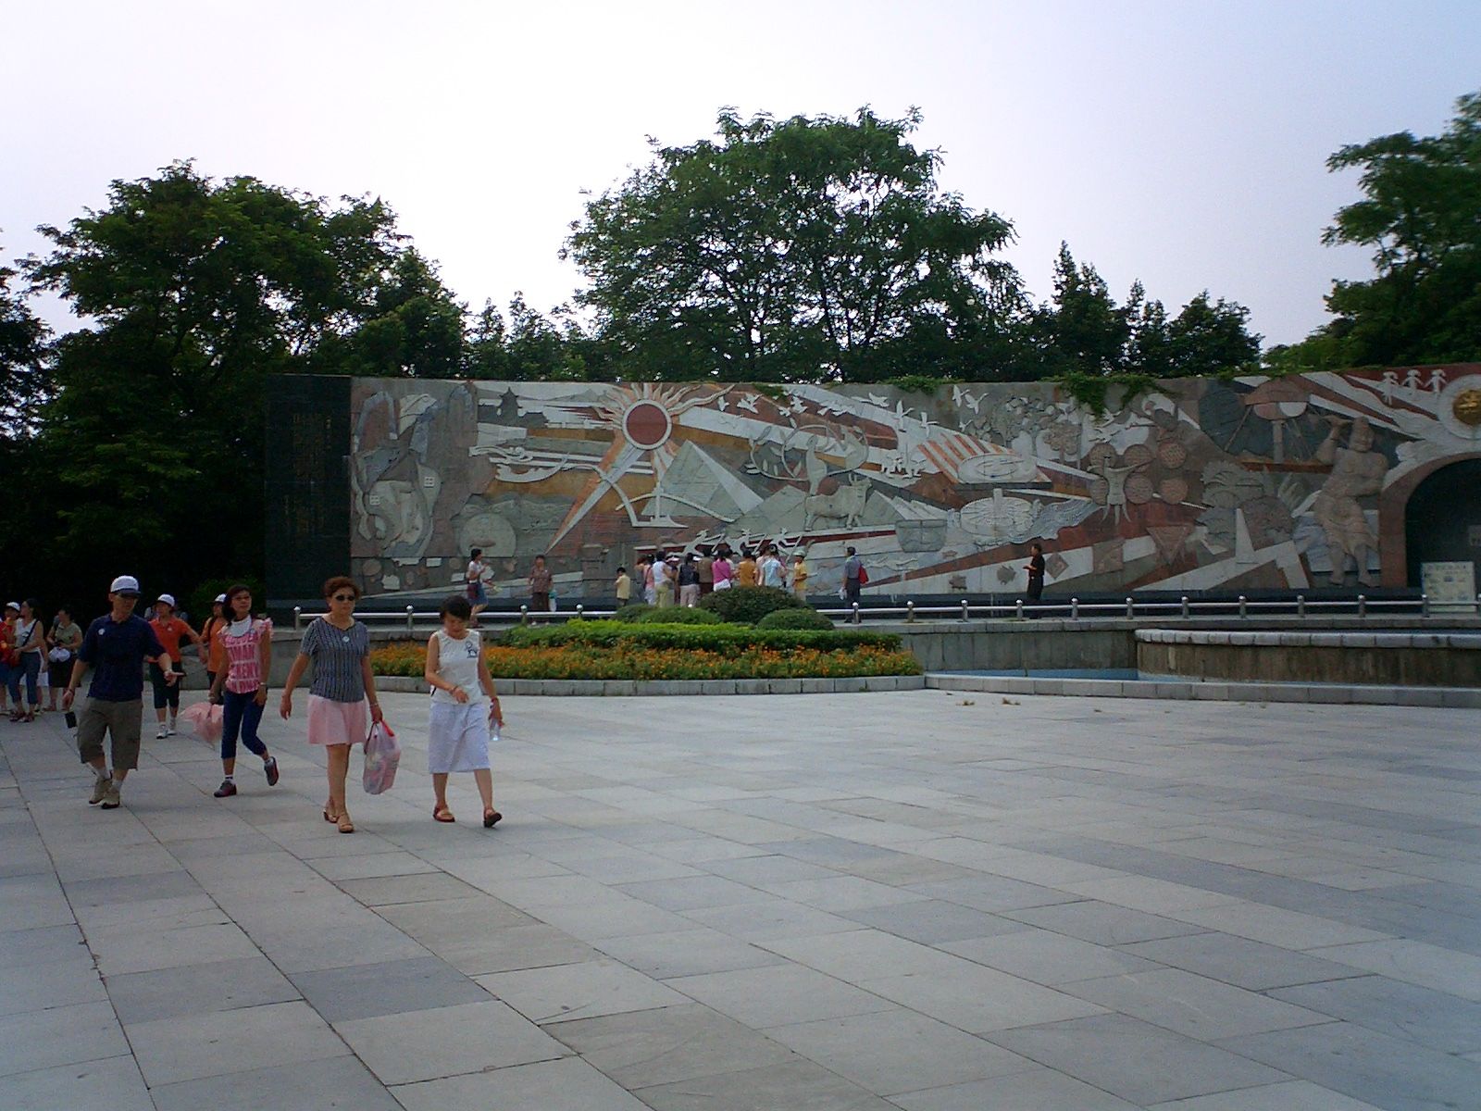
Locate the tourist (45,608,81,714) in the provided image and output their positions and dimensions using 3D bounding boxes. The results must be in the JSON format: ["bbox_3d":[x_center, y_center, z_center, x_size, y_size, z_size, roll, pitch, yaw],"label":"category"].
[{"bbox_3d":[-9.775,1.498,22.900,0.500,1.520,0.360,-1,-2,6],"label":"tourist"}]

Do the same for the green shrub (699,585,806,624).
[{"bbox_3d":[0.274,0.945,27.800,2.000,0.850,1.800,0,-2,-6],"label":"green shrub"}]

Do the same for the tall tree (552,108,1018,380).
[{"bbox_3d":[1.492,-5.549,48.240,13.860,16.080,13.000,-1,-2,0],"label":"tall tree"}]

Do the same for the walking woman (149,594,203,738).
[{"bbox_3d":[-6.378,1.256,17.900,0.620,1.630,0.420,-1,-2,0],"label":"walking woman"}]

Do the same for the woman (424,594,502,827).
[{"bbox_3d":[-1.868,1.043,10.650,0.500,1.540,0.480,0,-2,-21],"label":"woman"}]

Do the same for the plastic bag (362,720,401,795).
[{"bbox_3d":[-2.326,1.304,10.250,0.260,0.480,0.200,0,-2,-20],"label":"plastic bag"}]

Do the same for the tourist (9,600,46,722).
[{"bbox_3d":[-9.492,1.411,21.100,0.500,1.580,0.420,-1,-2,25],"label":"tourist"}]

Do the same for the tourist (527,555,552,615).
[{"bbox_3d":[-4.527,0.772,35.800,0.520,1.560,0.320,0,-2,-7],"label":"tourist"}]

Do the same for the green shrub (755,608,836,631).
[{"bbox_3d":[1.042,1.348,30.000,1.530,0.720,1.450,-1,-2,0],"label":"green shrub"}]

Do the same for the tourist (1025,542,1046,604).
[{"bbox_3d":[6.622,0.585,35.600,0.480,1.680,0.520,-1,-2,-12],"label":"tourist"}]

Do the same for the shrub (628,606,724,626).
[{"bbox_3d":[-1.095,1.115,27.000,1.600,0.550,1.450,0,-2,-6],"label":"shrub"}]

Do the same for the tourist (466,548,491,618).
[{"bbox_3d":[-5.347,0.673,32.300,0.550,1.610,0.500,-1,-2,-3],"label":"tourist"}]

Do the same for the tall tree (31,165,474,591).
[{"bbox_3d":[-13.752,-3.996,43.691,12.080,13.590,11.000,-1,-2,0],"label":"tall tree"}]

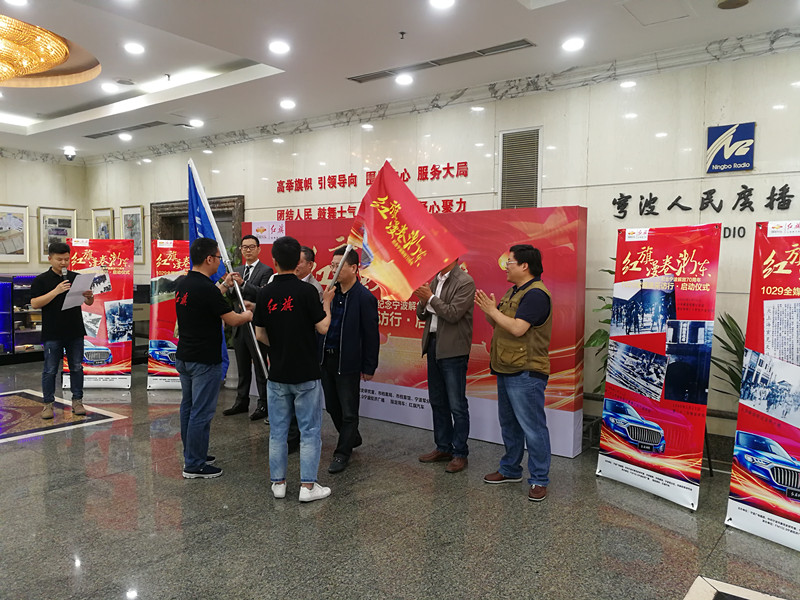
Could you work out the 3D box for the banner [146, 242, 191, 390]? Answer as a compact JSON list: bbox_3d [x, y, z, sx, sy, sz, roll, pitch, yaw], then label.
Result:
[{"bbox_3d":[-2.614,0.173,7.538,0.800,1.800,0.150,0,4,-3],"label":"banner"}]

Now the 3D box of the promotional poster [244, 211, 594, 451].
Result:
[{"bbox_3d":[-0.163,0.182,6.192,4.000,2.000,0.200,3,4,36],"label":"promotional poster"}]

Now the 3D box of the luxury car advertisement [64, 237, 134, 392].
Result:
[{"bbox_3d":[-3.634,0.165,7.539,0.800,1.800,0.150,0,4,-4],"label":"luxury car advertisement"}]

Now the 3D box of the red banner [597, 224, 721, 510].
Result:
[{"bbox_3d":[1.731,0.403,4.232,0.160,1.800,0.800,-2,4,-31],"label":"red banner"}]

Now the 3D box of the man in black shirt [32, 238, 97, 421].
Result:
[{"bbox_3d":[-3.394,0.292,6.270,0.580,1.720,0.450,-1,4,-27],"label":"man in black shirt"}]

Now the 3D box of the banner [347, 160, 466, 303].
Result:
[{"bbox_3d":[0.058,-0.501,4.500,0.620,0.870,0.220,-44,0,1],"label":"banner"}]

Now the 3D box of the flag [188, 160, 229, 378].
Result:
[{"bbox_3d":[-1.527,-0.242,4.950,0.360,1.660,0.320,1,4,12],"label":"flag"}]

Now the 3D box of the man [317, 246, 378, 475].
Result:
[{"bbox_3d":[-0.411,0.426,4.890,0.440,1.678,0.500,-3,5,-42],"label":"man"}]

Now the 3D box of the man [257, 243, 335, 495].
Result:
[{"bbox_3d":[-0.706,0.436,4.252,0.520,1.720,0.500,2,4,22],"label":"man"}]

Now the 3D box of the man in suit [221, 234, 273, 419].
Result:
[{"bbox_3d":[-1.558,0.262,6.326,0.540,1.800,0.450,2,4,30],"label":"man in suit"}]

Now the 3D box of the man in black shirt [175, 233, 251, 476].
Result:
[{"bbox_3d":[-1.386,0.406,4.659,0.580,1.720,0.500,-2,4,-33],"label":"man in black shirt"}]

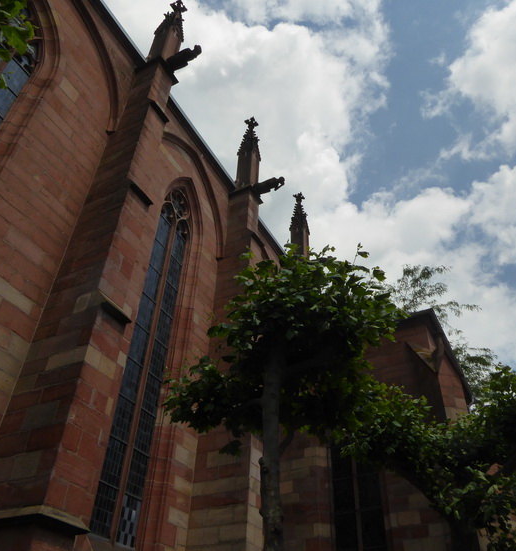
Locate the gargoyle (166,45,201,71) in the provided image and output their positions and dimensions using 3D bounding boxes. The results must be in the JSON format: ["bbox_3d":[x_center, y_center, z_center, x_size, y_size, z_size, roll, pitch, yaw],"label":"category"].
[{"bbox_3d":[-2.214,-6.629,15.414,1.073,0.444,0.326,-17,-44,21],"label":"gargoyle"}]

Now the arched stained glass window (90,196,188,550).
[{"bbox_3d":[-2.763,1.193,13.822,0.296,10.977,1.433,-17,-44,21],"label":"arched stained glass window"}]

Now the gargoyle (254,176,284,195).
[{"bbox_3d":[0.412,-3.359,19.173,1.184,0.444,0.326,-17,-44,21],"label":"gargoyle"}]

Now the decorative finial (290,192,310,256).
[{"bbox_3d":[1.985,-2.318,24.588,0.740,4.958,0.740,-17,-44,21],"label":"decorative finial"}]

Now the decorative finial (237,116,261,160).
[{"bbox_3d":[-0.299,-5.940,21.939,0.740,3.034,0.740,-17,-44,21],"label":"decorative finial"}]

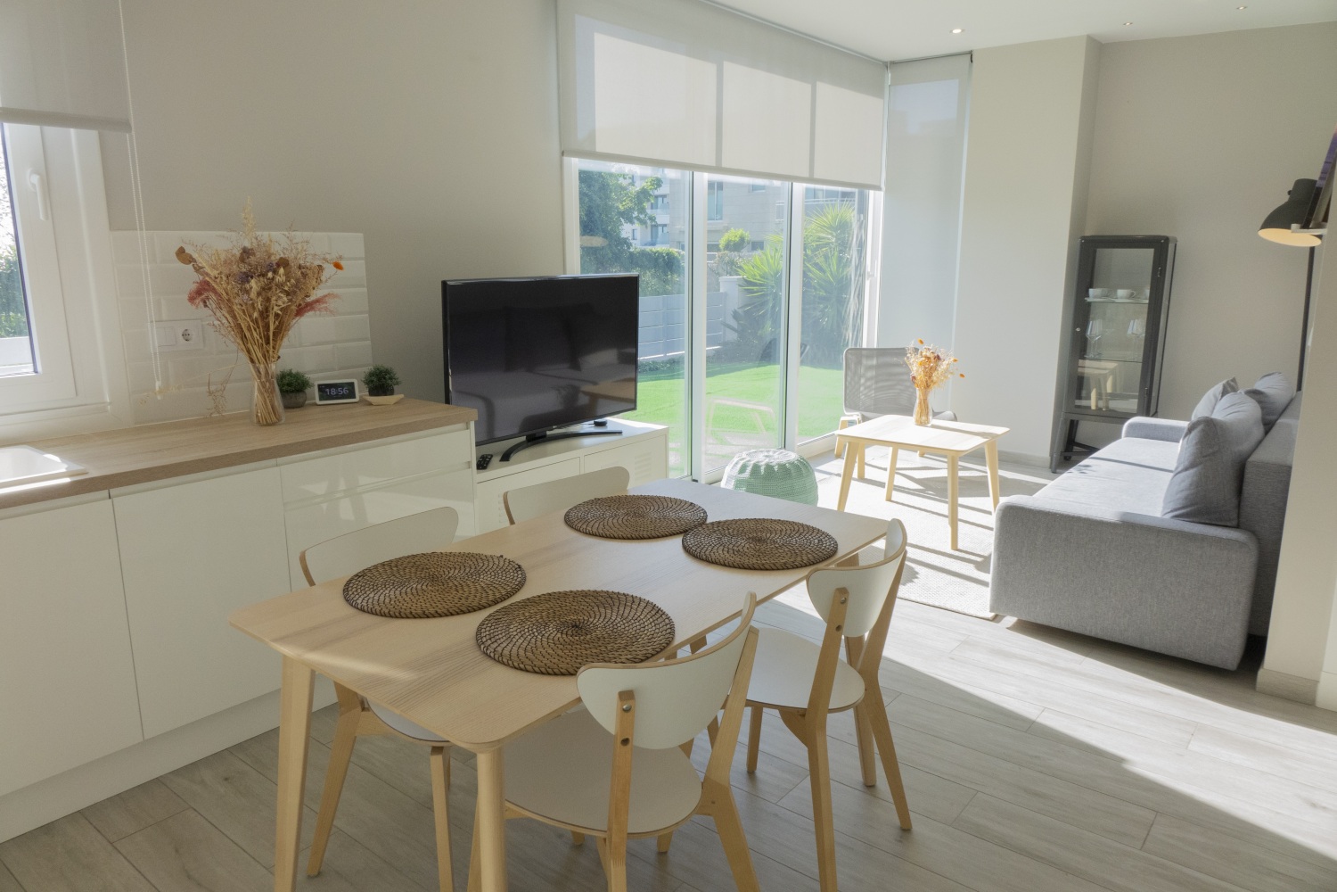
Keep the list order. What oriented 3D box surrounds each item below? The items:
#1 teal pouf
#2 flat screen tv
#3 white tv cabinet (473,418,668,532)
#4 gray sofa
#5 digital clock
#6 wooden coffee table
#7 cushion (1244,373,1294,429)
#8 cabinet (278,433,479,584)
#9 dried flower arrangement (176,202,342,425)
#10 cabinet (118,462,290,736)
[{"bbox_3d":[0.527,0.245,4.698,0.520,0.390,0.520,0,12,0],"label":"teal pouf"},{"bbox_3d":[-0.486,-0.369,3.839,0.220,0.700,1.120,9,15,36],"label":"flat screen tv"},{"bbox_3d":[-0.517,0.297,3.907,0.400,0.630,1.190,9,15,37],"label":"white tv cabinet"},{"bbox_3d":[2.279,0.202,3.974,0.895,0.770,2.095,9,15,38],"label":"gray sofa"},{"bbox_3d":[-1.235,-0.204,3.319,0.148,0.086,0.072,-7,14,-29],"label":"digital clock"},{"bbox_3d":[1.342,0.171,4.732,0.700,0.500,0.700,9,15,38],"label":"wooden coffee table"},{"bbox_3d":[2.570,-0.056,3.946,0.180,0.480,0.500,23,24,34],"label":"cushion"},{"bbox_3d":[-1.144,0.287,3.143,0.580,0.695,0.710,9,15,38],"label":"cabinet"},{"bbox_3d":[-1.353,-0.423,2.874,0.460,0.710,0.490,9,15,38],"label":"dried flower arrangement"},{"bbox_3d":[-1.510,0.384,2.704,0.580,0.695,0.450,9,15,38],"label":"cabinet"}]

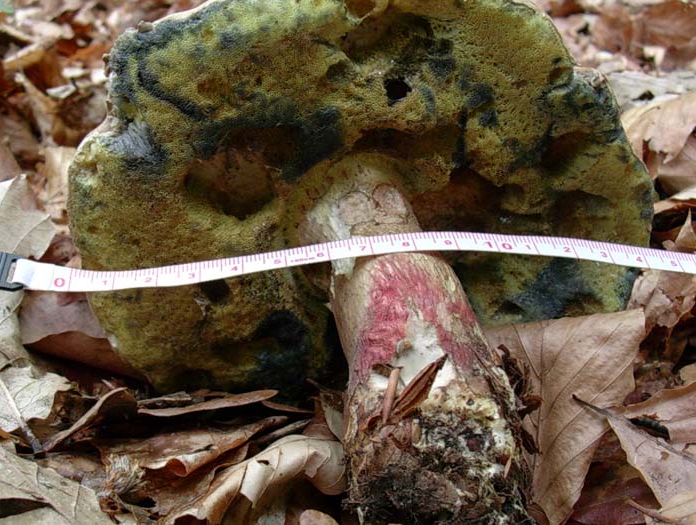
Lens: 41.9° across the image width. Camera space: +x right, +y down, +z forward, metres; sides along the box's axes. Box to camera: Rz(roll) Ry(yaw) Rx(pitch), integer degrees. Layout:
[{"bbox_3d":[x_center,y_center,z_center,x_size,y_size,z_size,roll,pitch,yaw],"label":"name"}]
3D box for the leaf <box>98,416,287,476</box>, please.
[{"bbox_3d":[-0.036,0.043,0.210,0.040,0.007,0.017,-11,30,-10],"label":"leaf"}]

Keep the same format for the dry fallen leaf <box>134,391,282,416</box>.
[{"bbox_3d":[-0.034,0.034,0.222,0.034,0.004,0.012,-7,28,-1],"label":"dry fallen leaf"}]

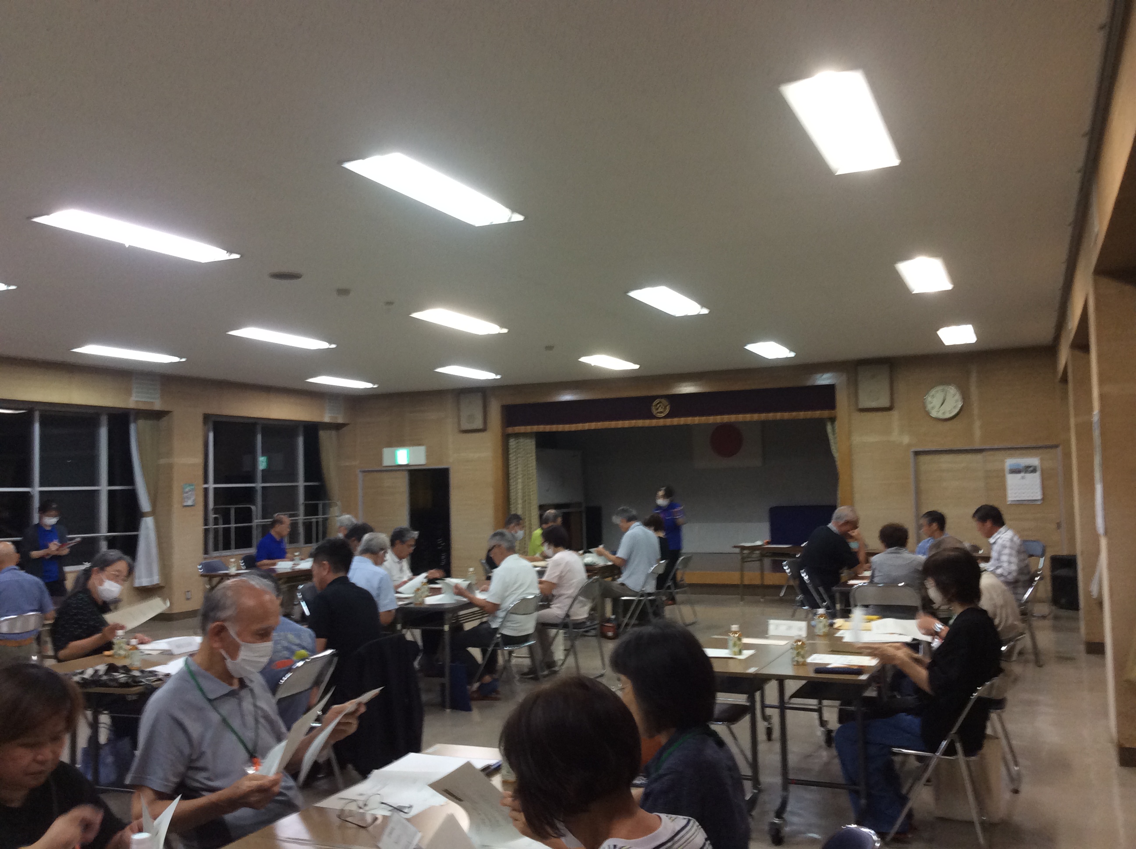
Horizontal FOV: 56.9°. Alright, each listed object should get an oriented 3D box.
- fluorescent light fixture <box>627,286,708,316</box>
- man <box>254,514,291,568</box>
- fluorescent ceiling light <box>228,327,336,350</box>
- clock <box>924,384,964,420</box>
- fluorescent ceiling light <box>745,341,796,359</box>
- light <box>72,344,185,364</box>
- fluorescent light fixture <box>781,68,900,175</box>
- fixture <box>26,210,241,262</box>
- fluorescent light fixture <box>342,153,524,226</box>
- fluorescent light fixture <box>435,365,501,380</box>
[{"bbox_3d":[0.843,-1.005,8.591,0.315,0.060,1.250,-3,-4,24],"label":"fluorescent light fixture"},{"bbox_3d":[-3.085,1.601,11.289,0.740,1.240,0.500,-3,-4,19],"label":"man"},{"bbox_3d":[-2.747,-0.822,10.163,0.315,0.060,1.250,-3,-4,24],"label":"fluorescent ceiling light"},{"bbox_3d":[4.416,-0.261,12.331,0.430,0.430,0.060,-3,-4,24],"label":"clock"},{"bbox_3d":[2.253,-0.847,11.710,0.300,0.080,1.260,-3,-4,24],"label":"fluorescent ceiling light"},{"bbox_3d":[-4.496,-0.737,10.788,0.300,0.080,1.260,-3,-4,24],"label":"light"},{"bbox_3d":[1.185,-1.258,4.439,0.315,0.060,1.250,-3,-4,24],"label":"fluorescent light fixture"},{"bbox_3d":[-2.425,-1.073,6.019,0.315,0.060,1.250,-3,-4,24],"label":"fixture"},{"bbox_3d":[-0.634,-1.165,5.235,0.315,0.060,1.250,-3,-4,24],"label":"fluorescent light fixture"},{"bbox_3d":[-1.290,-0.667,13.731,0.310,0.090,1.250,-3,-4,24],"label":"fluorescent light fixture"}]

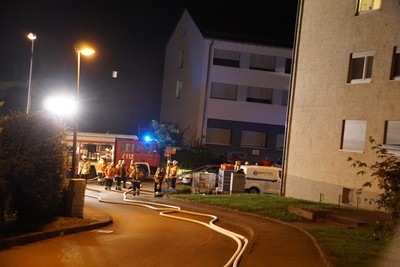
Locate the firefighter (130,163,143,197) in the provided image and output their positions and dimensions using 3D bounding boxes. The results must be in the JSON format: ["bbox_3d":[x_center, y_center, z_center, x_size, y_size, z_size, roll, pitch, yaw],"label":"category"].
[{"bbox_3d":[-3.812,2.839,44.700,0.700,1.820,0.500,5,0,6],"label":"firefighter"}]

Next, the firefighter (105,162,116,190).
[{"bbox_3d":[-5.613,2.697,46.600,0.620,1.780,0.500,5,0,21],"label":"firefighter"}]

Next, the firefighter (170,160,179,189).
[{"bbox_3d":[-1.655,2.727,49.300,0.470,1.860,0.550,4,0,-21],"label":"firefighter"}]

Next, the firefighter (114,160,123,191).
[{"bbox_3d":[-5.131,2.638,47.000,0.450,1.840,0.550,4,0,-45],"label":"firefighter"}]

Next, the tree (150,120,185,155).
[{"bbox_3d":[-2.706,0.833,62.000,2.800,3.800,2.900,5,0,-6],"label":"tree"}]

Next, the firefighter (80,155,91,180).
[{"bbox_3d":[-7.398,2.330,48.200,0.620,1.850,0.470,4,0,-24],"label":"firefighter"}]

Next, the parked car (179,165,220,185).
[{"bbox_3d":[0.961,2.938,50.575,4.300,1.480,1.770,5,0,-27],"label":"parked car"}]

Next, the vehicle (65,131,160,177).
[{"bbox_3d":[-6.600,1.670,55.000,7.100,3.250,2.500,5,0,-7],"label":"vehicle"}]

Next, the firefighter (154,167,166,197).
[{"bbox_3d":[-2.382,2.954,44.900,0.550,1.780,0.600,5,0,12],"label":"firefighter"}]

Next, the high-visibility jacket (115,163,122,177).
[{"bbox_3d":[-5.034,2.224,46.000,0.400,0.820,0.550,4,1,-41],"label":"high-visibility jacket"}]

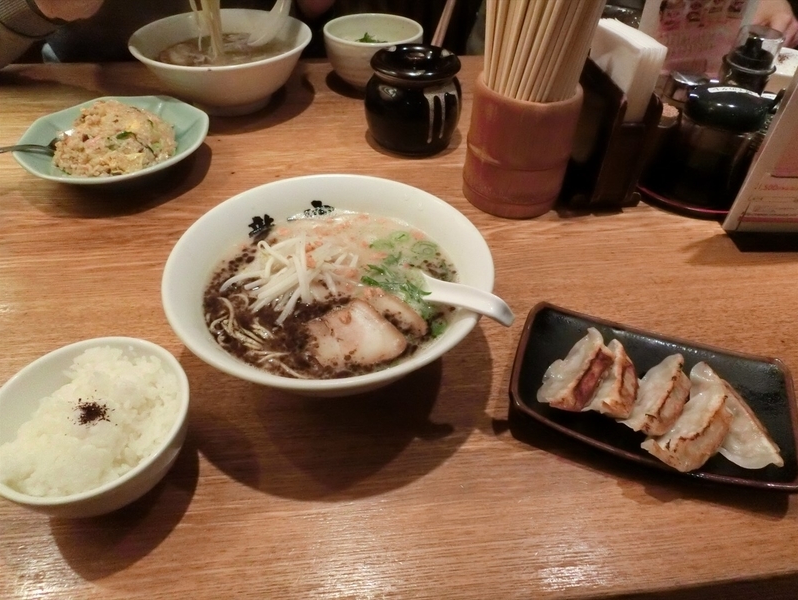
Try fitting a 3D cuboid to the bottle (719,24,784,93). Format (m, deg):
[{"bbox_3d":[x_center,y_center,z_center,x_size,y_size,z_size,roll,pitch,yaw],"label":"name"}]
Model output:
[{"bbox_3d":[0.356,-0.220,0.615,0.060,0.122,0.060,2,43,0],"label":"bottle"}]

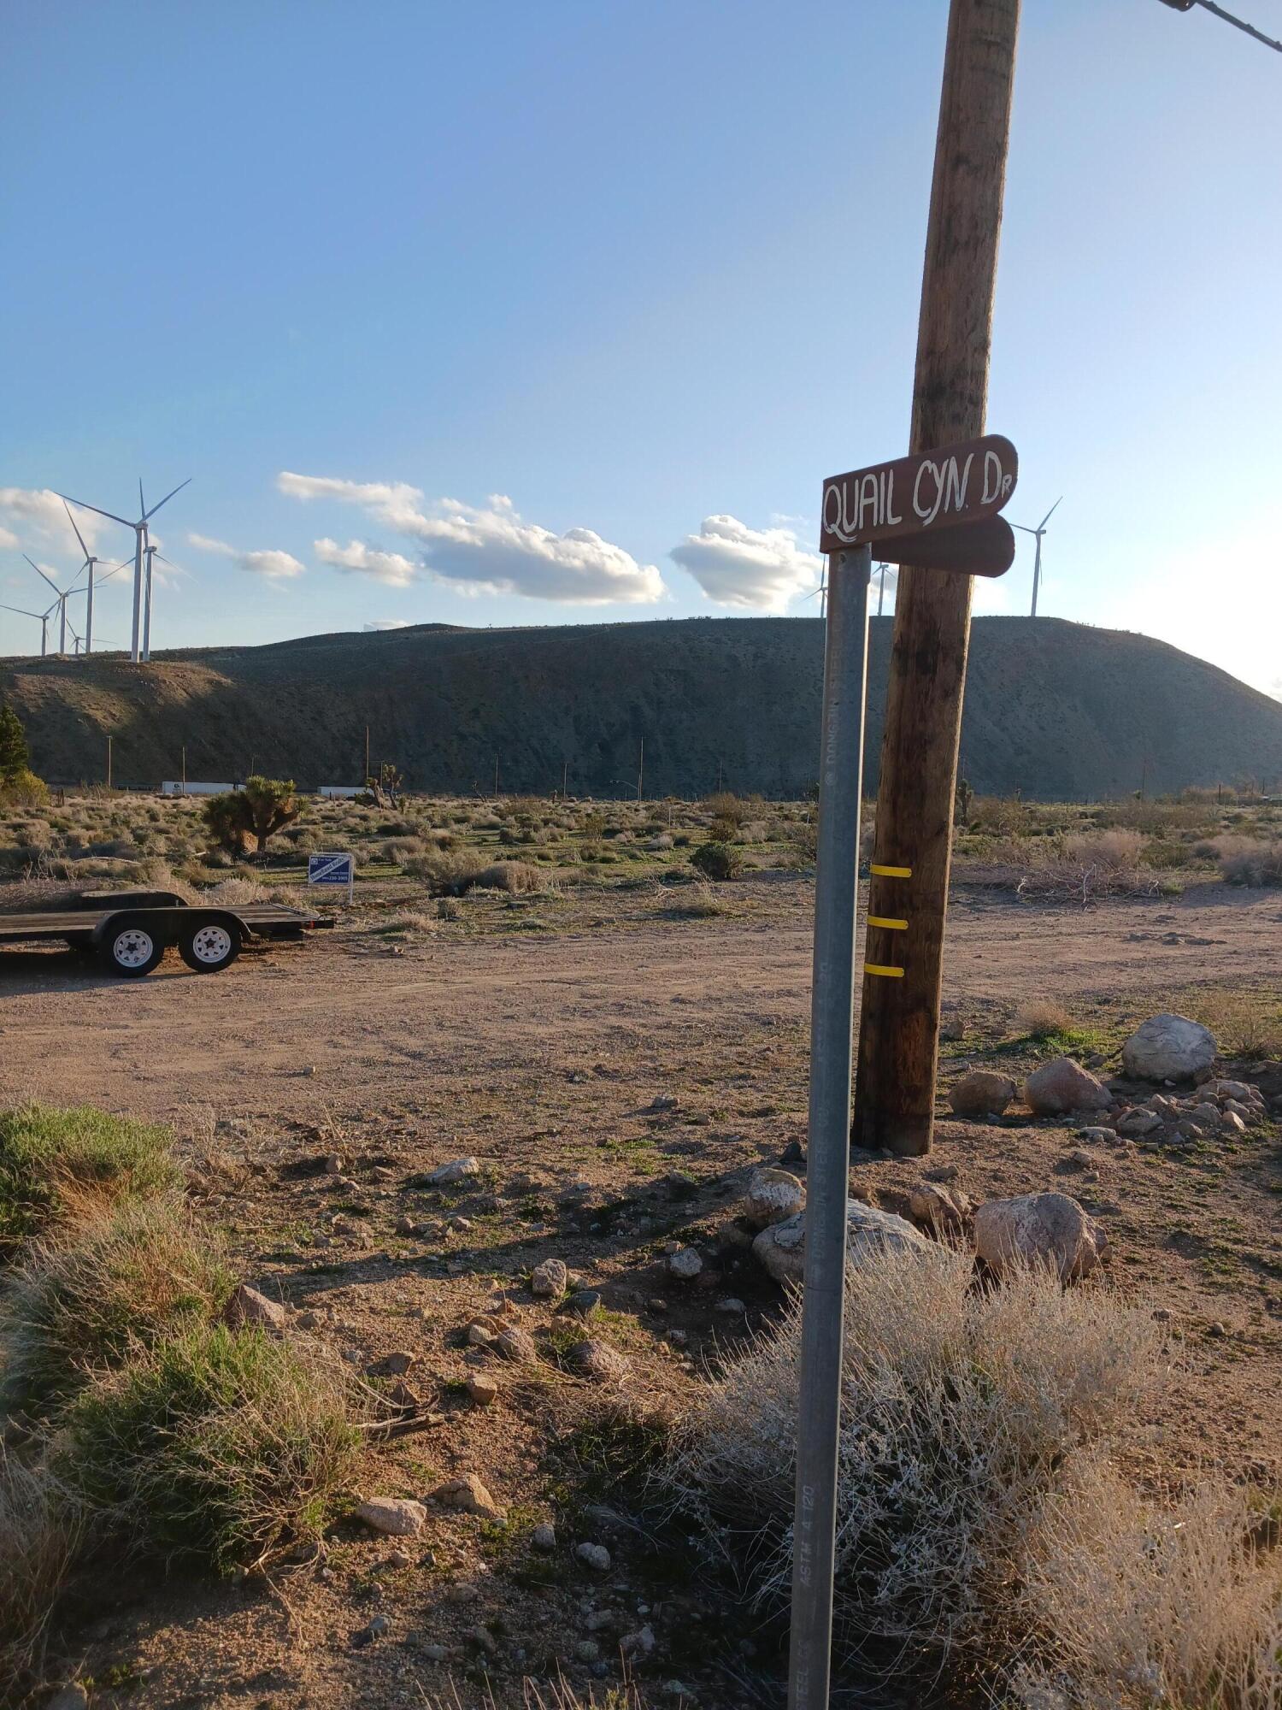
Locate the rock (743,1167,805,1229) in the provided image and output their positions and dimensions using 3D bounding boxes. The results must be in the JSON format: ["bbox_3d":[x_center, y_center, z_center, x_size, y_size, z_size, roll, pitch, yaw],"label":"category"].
[{"bbox_3d":[0.444,1.145,4.450,0.205,0.190,0.180,4,3,7],"label":"rock"}]

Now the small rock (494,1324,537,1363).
[{"bbox_3d":[-0.331,1.282,3.501,0.110,0.094,0.093,3,3,0],"label":"small rock"}]

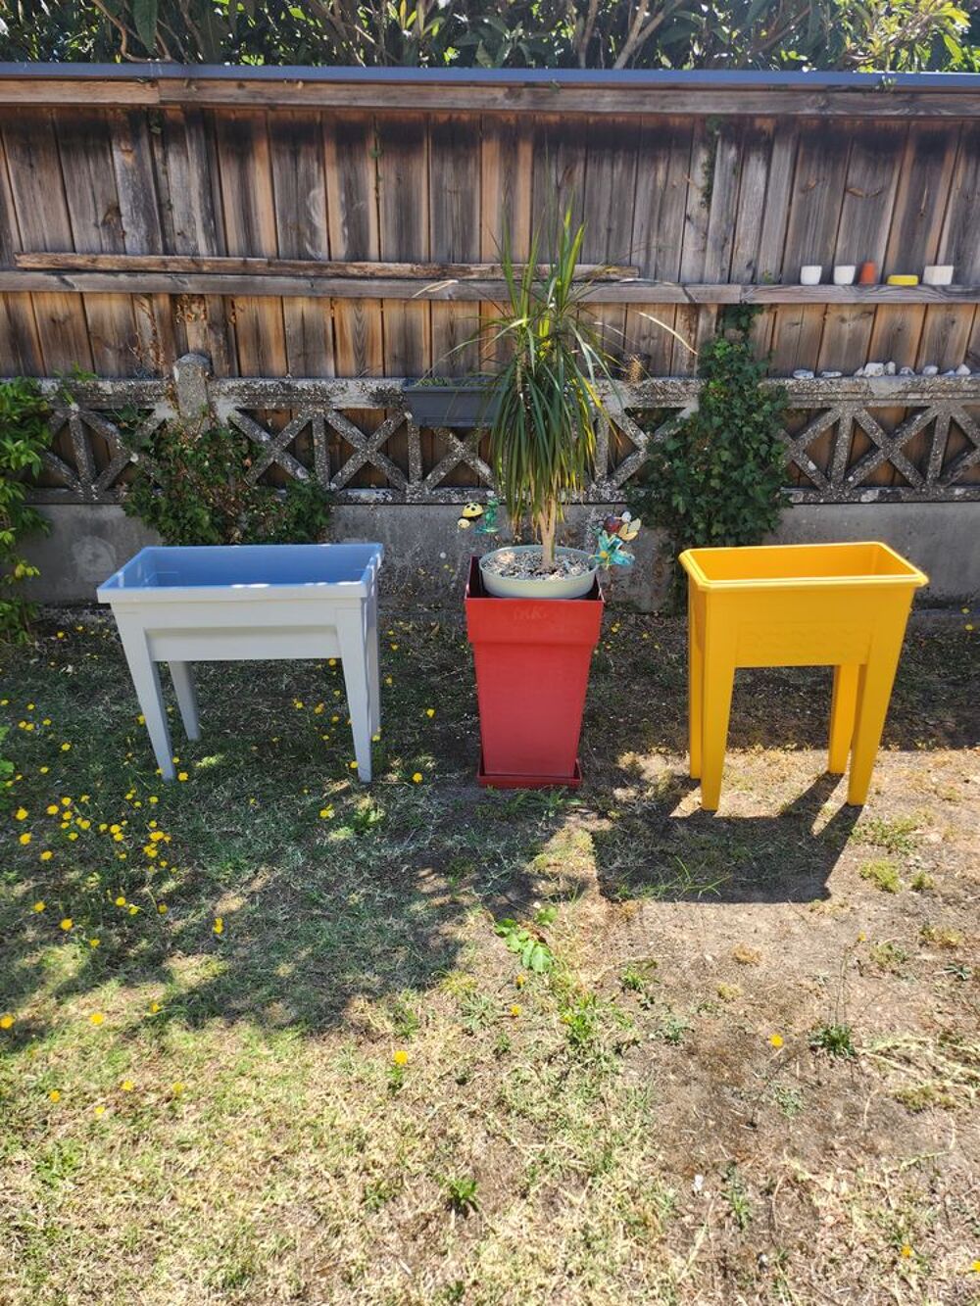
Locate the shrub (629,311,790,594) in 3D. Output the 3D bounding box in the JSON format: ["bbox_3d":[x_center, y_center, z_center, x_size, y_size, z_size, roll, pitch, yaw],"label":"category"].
[{"bbox_3d":[0.875,-0.735,3.732,0.640,1.330,0.350,1,25,0],"label":"shrub"}]

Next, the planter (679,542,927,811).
[{"bbox_3d":[0.871,0.092,2.671,0.589,0.750,0.306,-2,25,2],"label":"planter"}]

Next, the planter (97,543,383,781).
[{"bbox_3d":[-0.704,0.045,2.812,0.749,0.670,0.364,0,25,1],"label":"planter"}]

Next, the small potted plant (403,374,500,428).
[{"bbox_3d":[-0.121,-1.015,3.652,0.420,0.170,0.200,1,25,0],"label":"small potted plant"}]

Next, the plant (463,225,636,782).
[{"bbox_3d":[0.155,-0.384,2.642,0.460,1.630,0.440,1,25,0],"label":"plant"}]

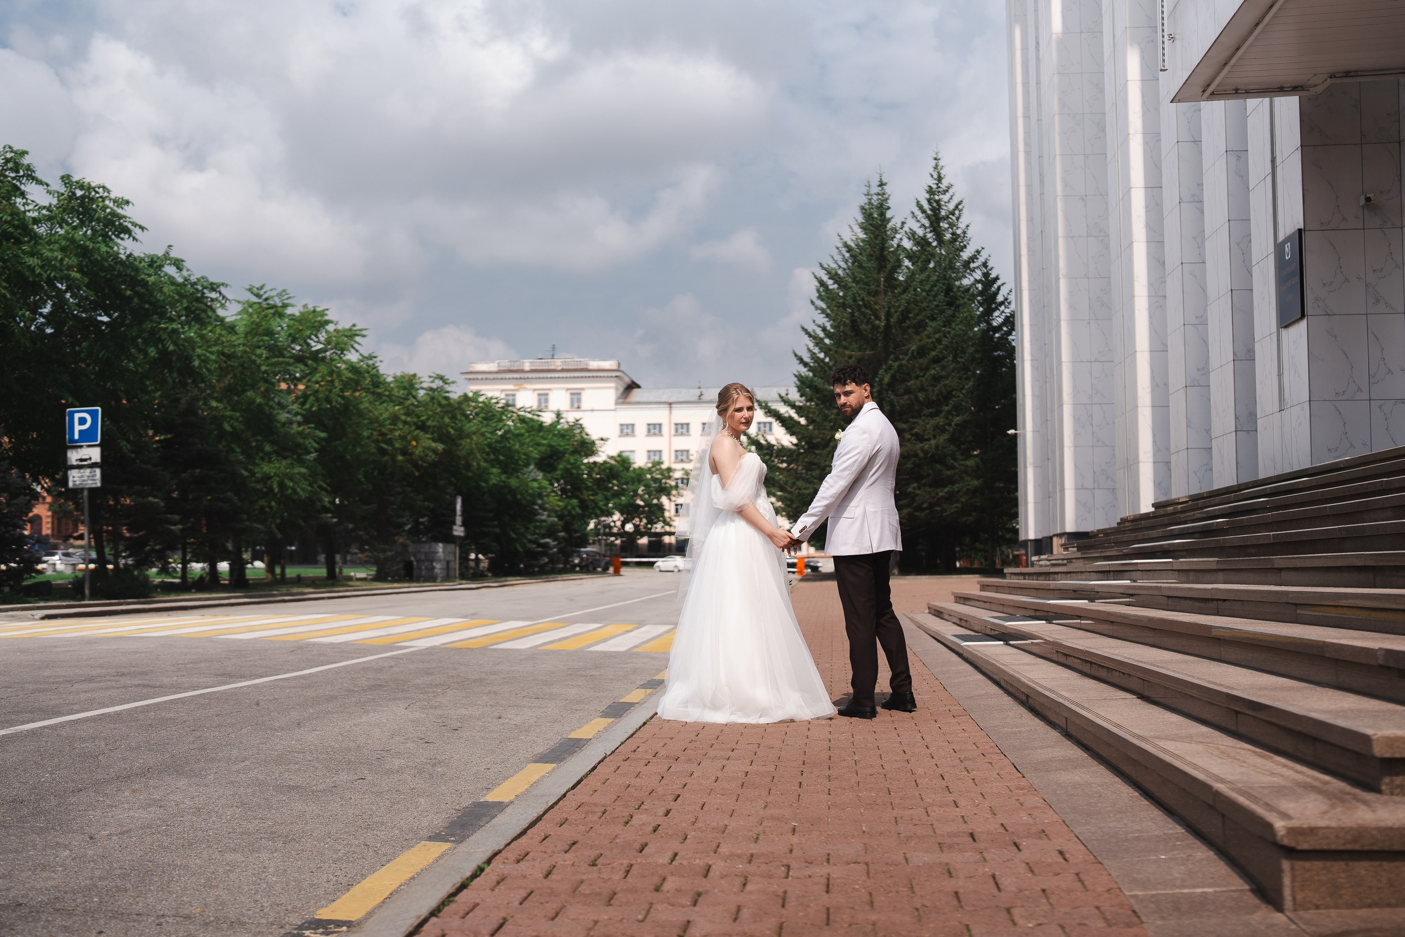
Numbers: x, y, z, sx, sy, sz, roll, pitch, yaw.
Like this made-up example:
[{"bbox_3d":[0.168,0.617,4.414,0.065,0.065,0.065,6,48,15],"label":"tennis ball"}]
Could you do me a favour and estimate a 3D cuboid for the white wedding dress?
[{"bbox_3d":[0.228,0.567,7.000,0.900,1.360,0.820,1,-4,-11],"label":"white wedding dress"}]

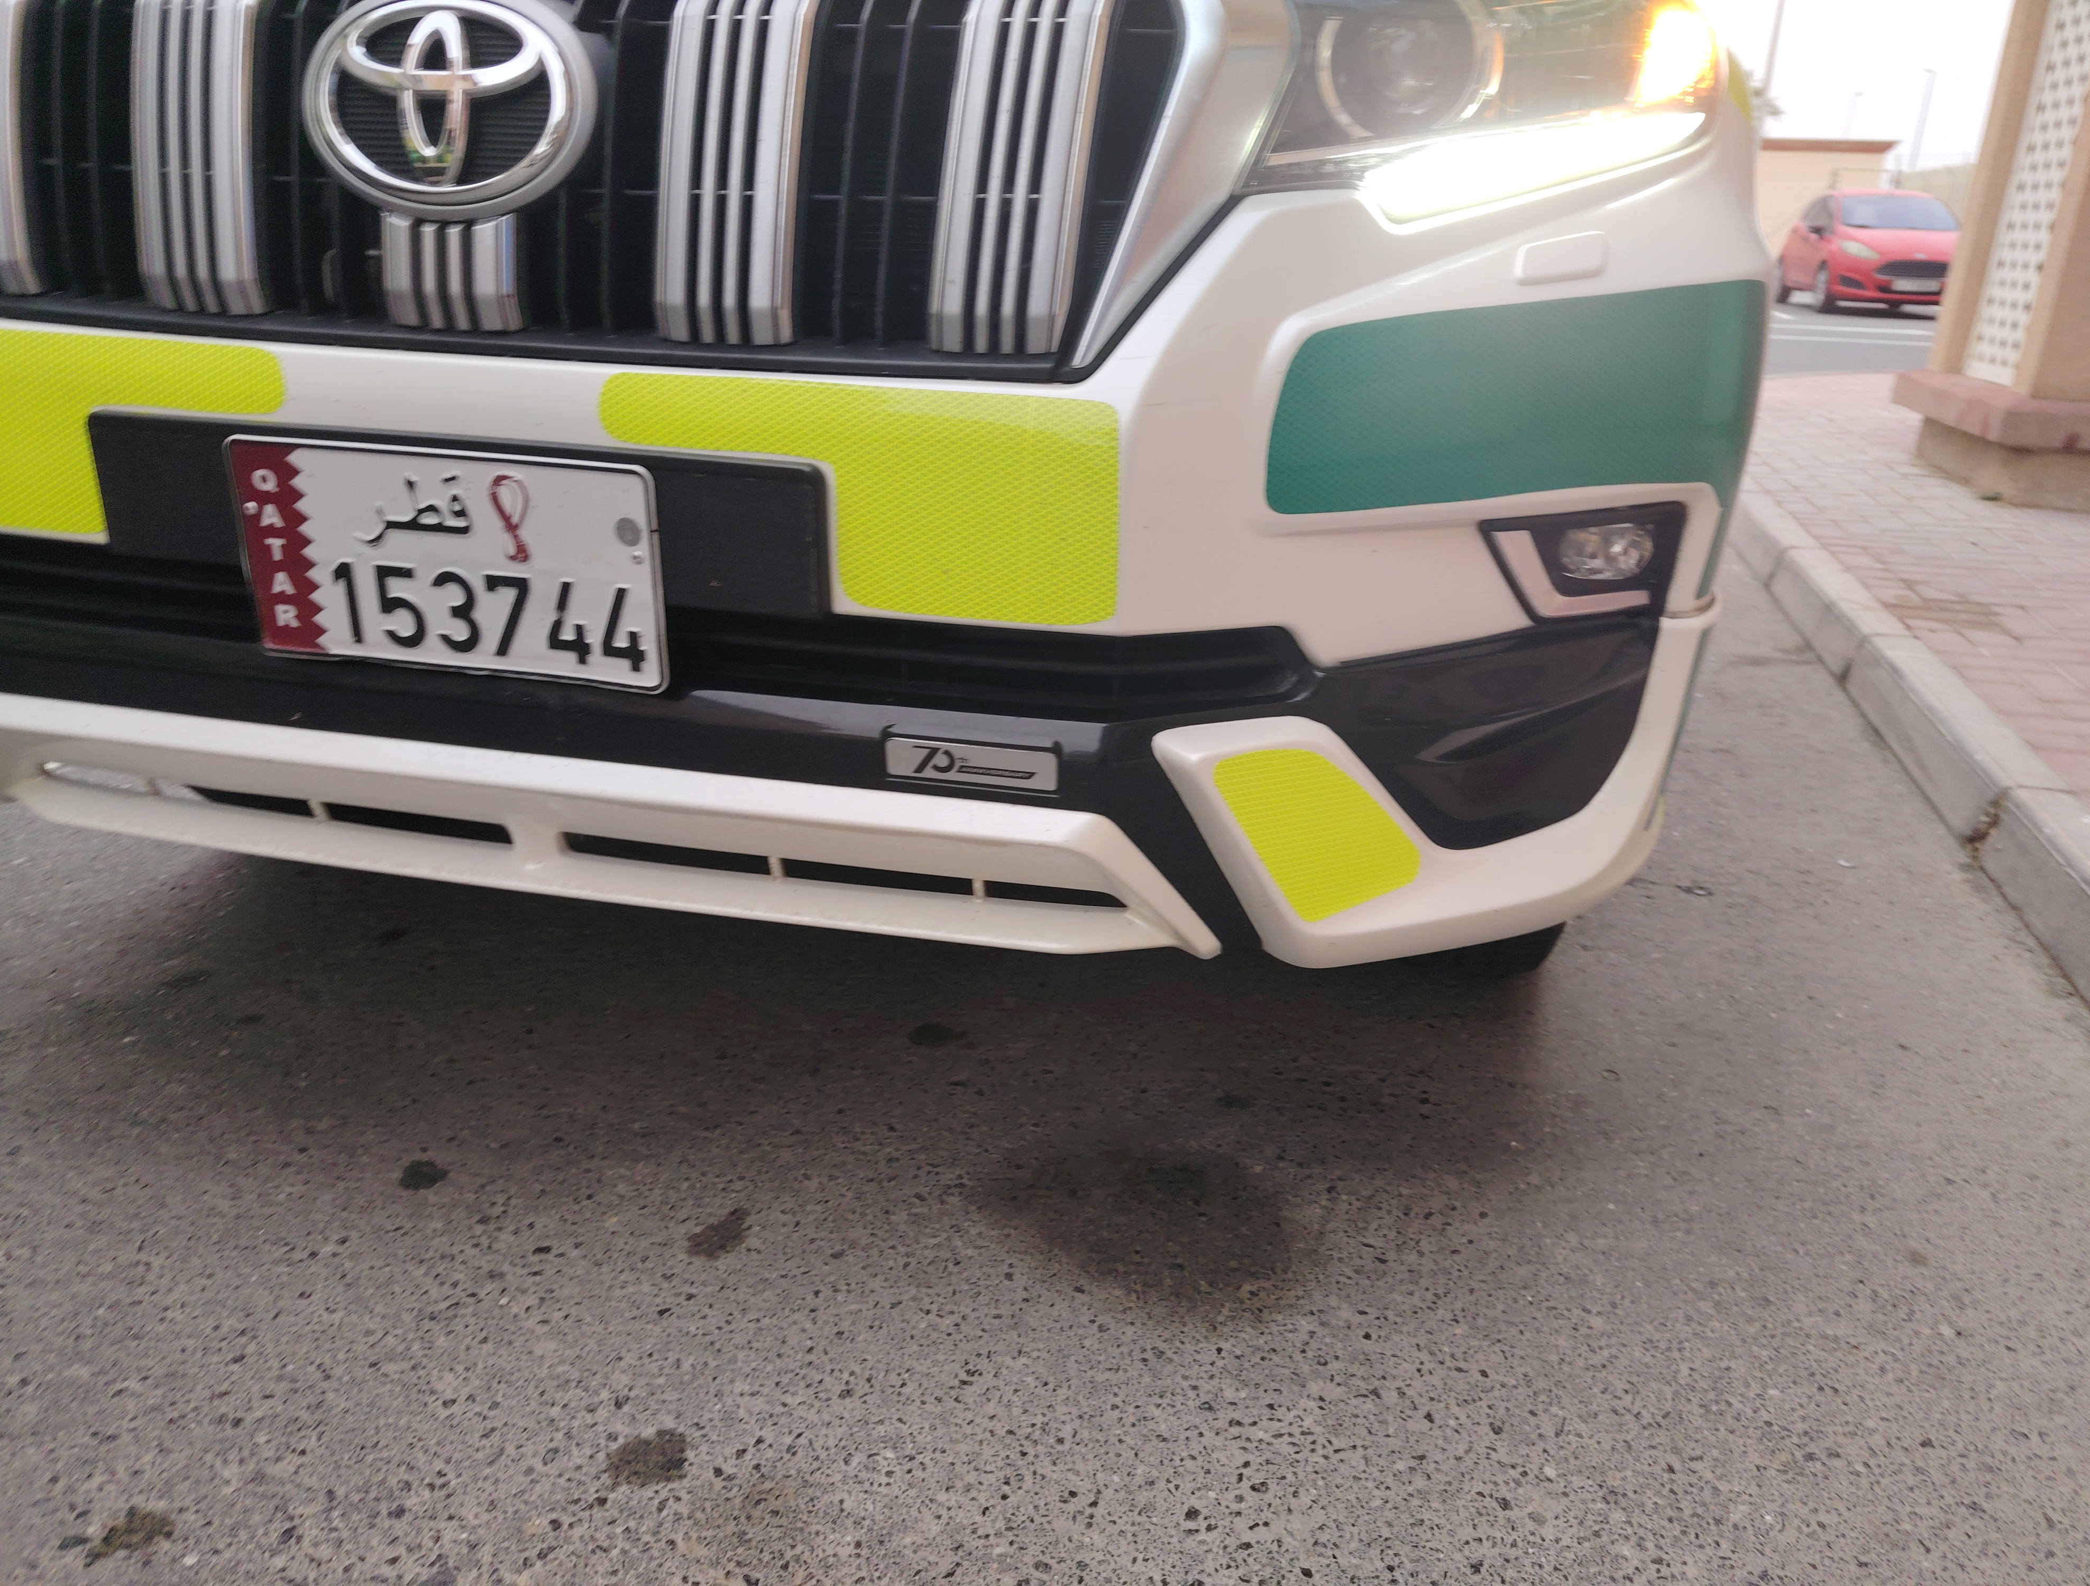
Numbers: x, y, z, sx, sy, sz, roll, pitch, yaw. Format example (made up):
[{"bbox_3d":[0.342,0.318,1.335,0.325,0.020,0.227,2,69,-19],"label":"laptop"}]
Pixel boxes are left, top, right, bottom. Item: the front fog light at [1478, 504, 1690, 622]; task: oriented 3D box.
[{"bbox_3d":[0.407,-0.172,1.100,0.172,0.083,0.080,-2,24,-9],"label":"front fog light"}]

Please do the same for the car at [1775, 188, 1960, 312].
[{"bbox_3d":[11.000,-7.170,19.380,1.740,1.490,3.980,6,22,12],"label":"car"}]

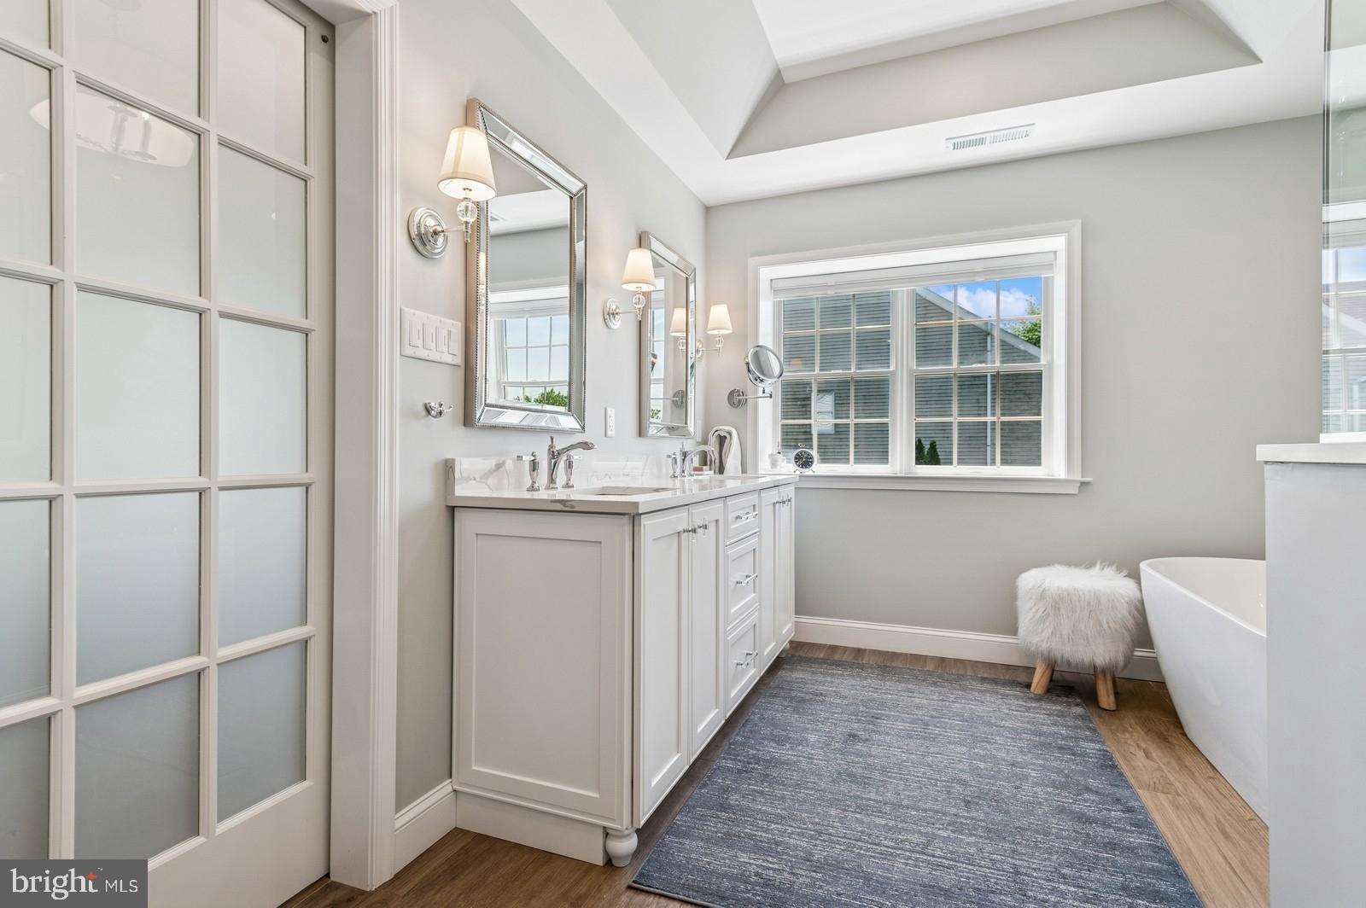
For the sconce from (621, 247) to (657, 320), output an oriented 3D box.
[{"bbox_3d":[-0.195,-0.665,2.562,0.187,0.308,0.135,0,0,22],"label":"sconce"}]

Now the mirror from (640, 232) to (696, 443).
[{"bbox_3d":[-0.059,-0.525,3.094,0.048,0.903,0.582,0,0,22],"label":"mirror"}]

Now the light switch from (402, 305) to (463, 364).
[{"bbox_3d":[-0.649,-0.296,1.666,0.010,0.119,0.214,0,0,22],"label":"light switch"}]

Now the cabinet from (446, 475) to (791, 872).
[{"bbox_3d":[-0.017,0.562,2.488,0.576,0.894,1.881,0,0,22],"label":"cabinet"}]

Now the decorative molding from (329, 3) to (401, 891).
[{"bbox_3d":[-0.762,-0.043,1.546,0.155,2.094,0.075,0,0,22],"label":"decorative molding"}]

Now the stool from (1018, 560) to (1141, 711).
[{"bbox_3d":[1.674,0.762,2.751,0.444,0.505,0.444,0,0,22],"label":"stool"}]

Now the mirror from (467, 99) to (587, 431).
[{"bbox_3d":[-0.474,-0.530,2.060,0.042,0.909,0.590,0,0,22],"label":"mirror"}]

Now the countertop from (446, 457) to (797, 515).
[{"bbox_3d":[-0.022,0.079,2.488,0.568,0.124,1.875,0,0,22],"label":"countertop"}]

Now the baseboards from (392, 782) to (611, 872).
[{"bbox_3d":[-0.441,0.941,1.560,0.472,0.127,0.227,0,0,22],"label":"baseboards"}]

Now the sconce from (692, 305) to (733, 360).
[{"bbox_3d":[0.179,-0.659,3.505,0.187,0.308,0.141,0,0,22],"label":"sconce"}]

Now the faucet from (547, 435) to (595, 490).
[{"bbox_3d":[-0.357,0.026,2.037,0.188,0.168,0.052,0,0,22],"label":"faucet"}]

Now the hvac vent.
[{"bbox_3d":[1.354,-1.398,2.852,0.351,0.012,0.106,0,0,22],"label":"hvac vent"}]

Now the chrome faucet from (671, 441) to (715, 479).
[{"bbox_3d":[0.062,0.027,3.067,0.187,0.169,0.260,0,0,22],"label":"chrome faucet"}]

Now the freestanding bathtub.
[{"bbox_3d":[1.920,0.723,1.857,0.778,0.586,1.719,0,0,22],"label":"freestanding bathtub"}]

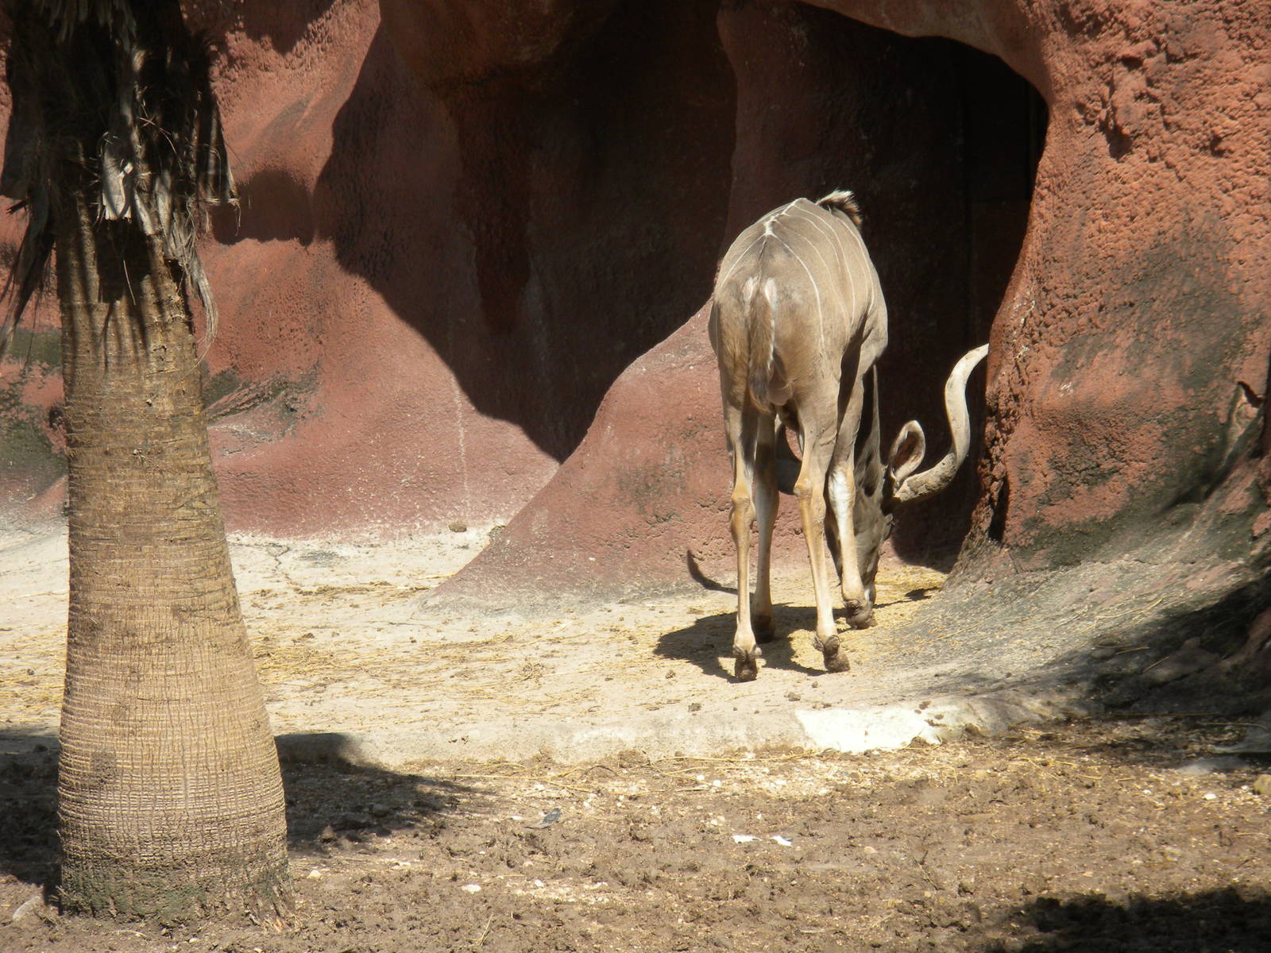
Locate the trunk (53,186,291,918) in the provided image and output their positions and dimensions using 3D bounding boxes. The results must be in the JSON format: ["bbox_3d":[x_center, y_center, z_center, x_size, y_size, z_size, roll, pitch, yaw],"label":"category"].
[{"bbox_3d":[-1.188,0.194,22.437,0.595,1.847,0.595,0,8,0],"label":"trunk"}]

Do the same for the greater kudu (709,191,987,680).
[{"bbox_3d":[0.592,-0.182,26.139,0.660,1.360,1.640,2,8,13],"label":"greater kudu"}]

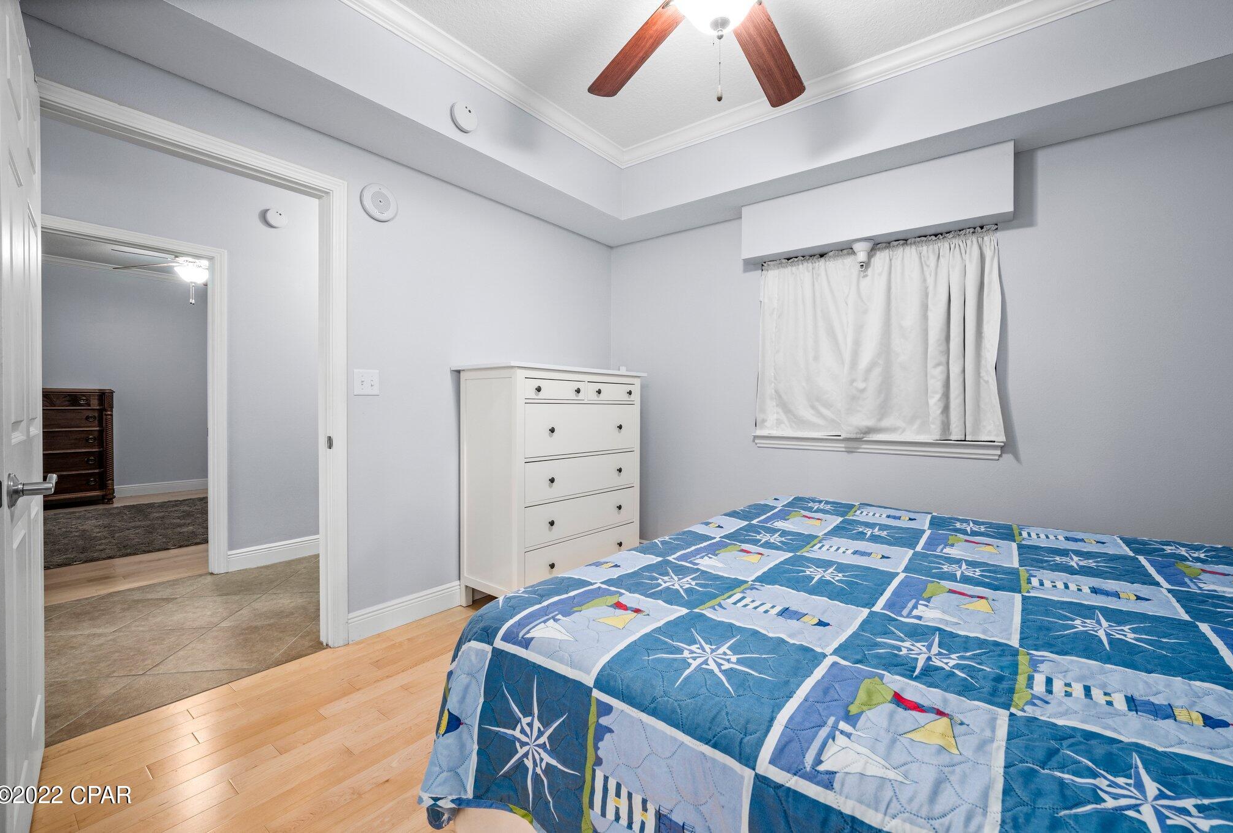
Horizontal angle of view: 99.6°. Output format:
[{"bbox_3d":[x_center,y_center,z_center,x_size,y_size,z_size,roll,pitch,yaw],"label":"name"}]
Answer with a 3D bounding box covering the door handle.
[{"bbox_3d":[-1.182,0.143,1.058,0.066,0.068,0.135,-1,2,-44],"label":"door handle"}]

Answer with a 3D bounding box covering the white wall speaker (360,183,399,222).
[{"bbox_3d":[-1.124,-1.014,2.473,0.033,0.172,0.172,1,1,38],"label":"white wall speaker"}]

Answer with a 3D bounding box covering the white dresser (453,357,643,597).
[{"bbox_3d":[-0.355,0.385,3.087,0.500,1.310,1.095,1,1,38],"label":"white dresser"}]

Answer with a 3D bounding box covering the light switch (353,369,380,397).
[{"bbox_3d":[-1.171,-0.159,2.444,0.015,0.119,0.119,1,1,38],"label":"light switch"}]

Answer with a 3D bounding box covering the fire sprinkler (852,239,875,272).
[{"bbox_3d":[1.308,-0.843,2.760,0.116,0.155,0.116,1,1,38],"label":"fire sprinkler"}]

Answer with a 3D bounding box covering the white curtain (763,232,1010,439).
[{"bbox_3d":[1.322,-0.364,2.780,1.210,1.113,0.100,1,1,38],"label":"white curtain"}]

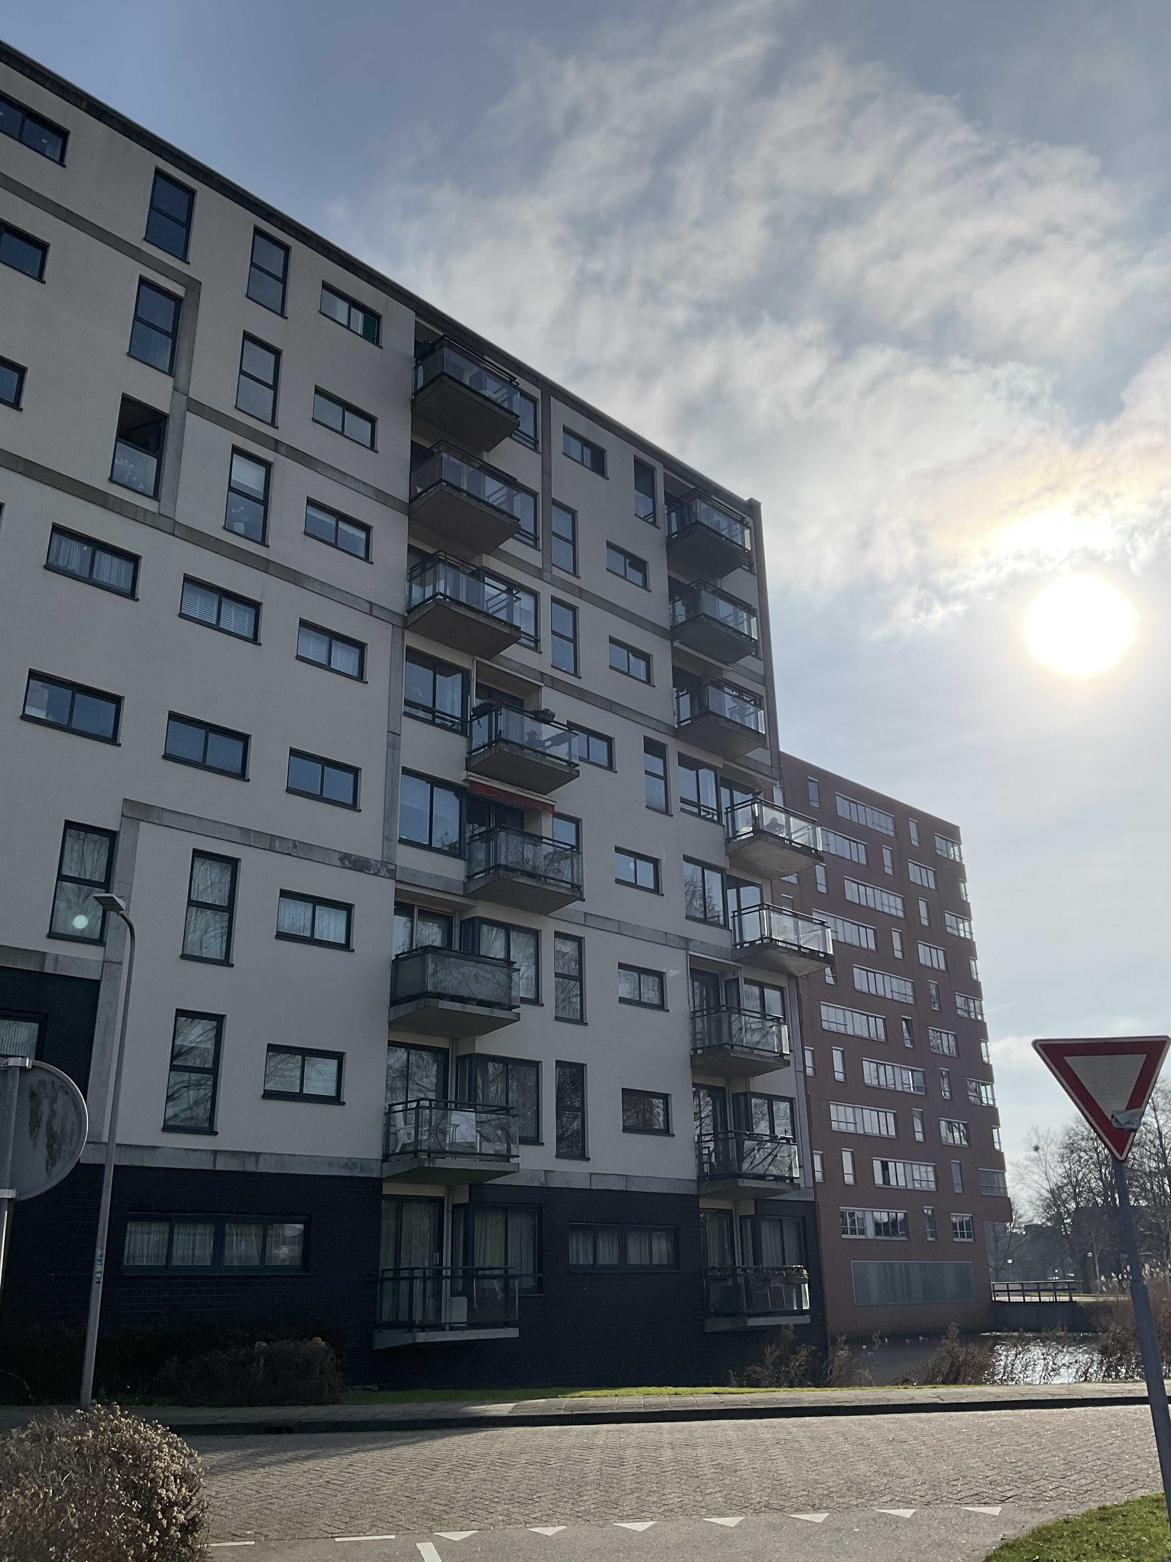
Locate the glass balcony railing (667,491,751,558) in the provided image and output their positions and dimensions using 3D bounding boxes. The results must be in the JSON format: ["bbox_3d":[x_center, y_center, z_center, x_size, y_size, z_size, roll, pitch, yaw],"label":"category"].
[{"bbox_3d":[3.306,-6.700,35.121,2.150,1.050,1.140,19,-29,-42],"label":"glass balcony railing"}]

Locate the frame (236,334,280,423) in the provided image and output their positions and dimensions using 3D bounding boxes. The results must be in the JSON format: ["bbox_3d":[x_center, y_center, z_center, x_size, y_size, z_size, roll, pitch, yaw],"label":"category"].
[{"bbox_3d":[-6.862,-8.407,27.504,0.140,1.947,0.968,-20,-28,41],"label":"frame"}]

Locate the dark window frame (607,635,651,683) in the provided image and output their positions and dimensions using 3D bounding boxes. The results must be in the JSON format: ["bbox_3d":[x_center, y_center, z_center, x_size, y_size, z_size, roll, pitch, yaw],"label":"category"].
[{"bbox_3d":[1.119,-2.914,32.205,0.130,0.879,1.560,-21,-29,41],"label":"dark window frame"}]

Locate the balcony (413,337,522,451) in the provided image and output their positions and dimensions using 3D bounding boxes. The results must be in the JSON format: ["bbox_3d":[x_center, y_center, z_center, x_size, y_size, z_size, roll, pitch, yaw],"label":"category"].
[{"bbox_3d":[-2.682,-8.736,29.682,1.115,1.319,2.244,-20,-28,41],"label":"balcony"}]

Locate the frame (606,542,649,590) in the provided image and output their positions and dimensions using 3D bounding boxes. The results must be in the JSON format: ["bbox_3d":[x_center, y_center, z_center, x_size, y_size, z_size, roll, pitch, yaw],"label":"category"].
[{"bbox_3d":[1.058,-5.331,32.621,1.532,0.825,0.130,19,-29,-41],"label":"frame"}]

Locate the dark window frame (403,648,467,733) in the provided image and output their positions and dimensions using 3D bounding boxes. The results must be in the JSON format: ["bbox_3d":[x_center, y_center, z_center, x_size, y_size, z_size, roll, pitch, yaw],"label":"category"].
[{"bbox_3d":[-3.104,-1.808,26.989,0.120,1.510,1.680,-20,-28,41],"label":"dark window frame"}]

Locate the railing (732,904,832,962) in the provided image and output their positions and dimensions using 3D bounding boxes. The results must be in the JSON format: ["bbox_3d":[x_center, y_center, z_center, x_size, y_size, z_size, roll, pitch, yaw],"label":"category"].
[{"bbox_3d":[4.875,3.783,32.143,2.672,0.917,1.077,19,-29,-41],"label":"railing"}]

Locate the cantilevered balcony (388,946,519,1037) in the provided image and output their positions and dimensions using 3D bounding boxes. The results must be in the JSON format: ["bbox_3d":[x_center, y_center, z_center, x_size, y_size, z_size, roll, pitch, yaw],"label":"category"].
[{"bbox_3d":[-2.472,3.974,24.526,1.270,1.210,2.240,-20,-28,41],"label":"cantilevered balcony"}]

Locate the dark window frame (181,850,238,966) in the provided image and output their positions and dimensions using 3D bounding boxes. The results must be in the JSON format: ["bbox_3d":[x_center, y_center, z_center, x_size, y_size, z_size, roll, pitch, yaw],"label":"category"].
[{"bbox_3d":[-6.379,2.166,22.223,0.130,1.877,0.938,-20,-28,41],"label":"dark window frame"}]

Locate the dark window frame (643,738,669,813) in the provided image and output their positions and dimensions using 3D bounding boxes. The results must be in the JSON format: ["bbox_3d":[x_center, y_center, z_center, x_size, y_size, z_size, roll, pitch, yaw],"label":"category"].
[{"bbox_3d":[1.666,-0.108,31.478,0.120,1.828,0.830,-20,-28,41],"label":"dark window frame"}]

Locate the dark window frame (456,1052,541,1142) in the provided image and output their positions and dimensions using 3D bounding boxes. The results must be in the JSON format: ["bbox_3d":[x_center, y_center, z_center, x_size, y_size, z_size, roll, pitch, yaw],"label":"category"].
[{"bbox_3d":[-1.667,6.353,25.889,0.500,1.659,1.836,-20,-28,41],"label":"dark window frame"}]

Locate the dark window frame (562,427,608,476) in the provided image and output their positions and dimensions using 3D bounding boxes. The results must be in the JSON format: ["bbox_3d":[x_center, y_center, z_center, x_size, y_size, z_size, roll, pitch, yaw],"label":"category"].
[{"bbox_3d":[-0.024,-8.314,33.243,0.130,0.878,1.550,-21,-29,41],"label":"dark window frame"}]

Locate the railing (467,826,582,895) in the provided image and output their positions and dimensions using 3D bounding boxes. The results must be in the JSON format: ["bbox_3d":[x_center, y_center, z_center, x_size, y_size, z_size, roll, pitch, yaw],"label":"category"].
[{"bbox_3d":[-1.242,1.712,26.806,1.021,0.968,2.215,-21,-29,41],"label":"railing"}]

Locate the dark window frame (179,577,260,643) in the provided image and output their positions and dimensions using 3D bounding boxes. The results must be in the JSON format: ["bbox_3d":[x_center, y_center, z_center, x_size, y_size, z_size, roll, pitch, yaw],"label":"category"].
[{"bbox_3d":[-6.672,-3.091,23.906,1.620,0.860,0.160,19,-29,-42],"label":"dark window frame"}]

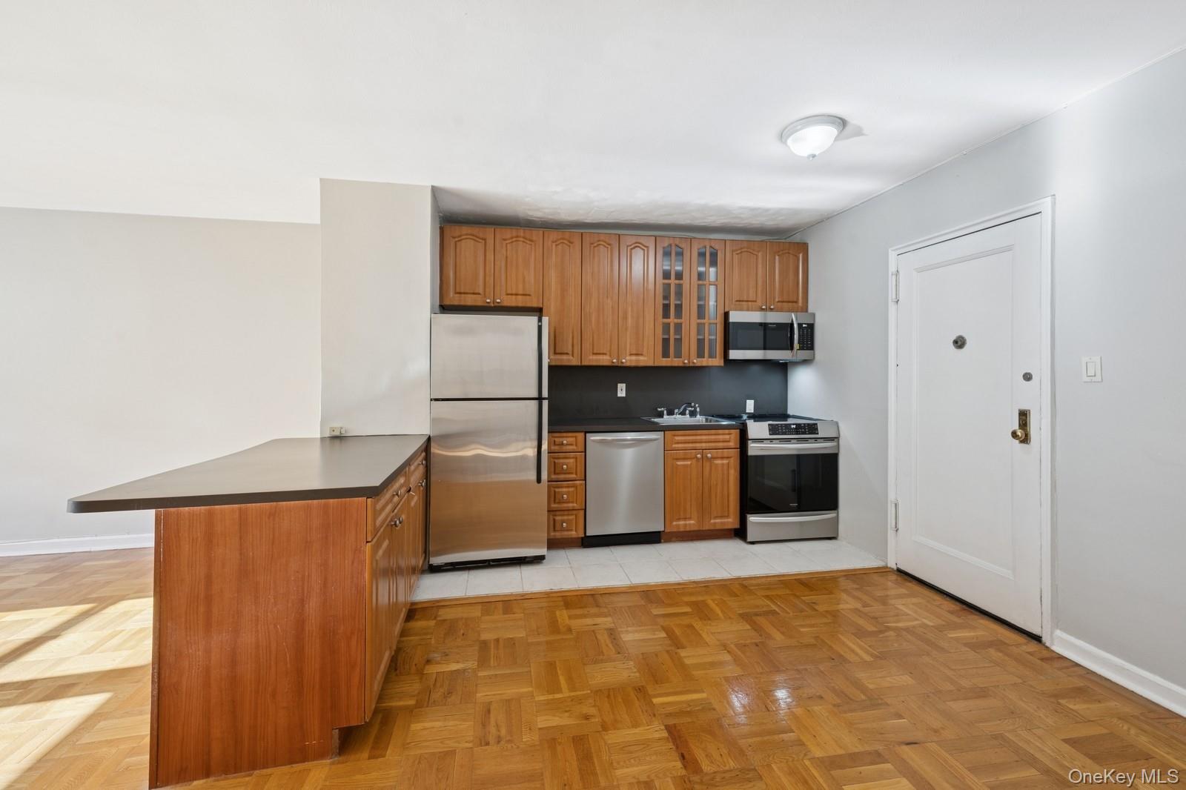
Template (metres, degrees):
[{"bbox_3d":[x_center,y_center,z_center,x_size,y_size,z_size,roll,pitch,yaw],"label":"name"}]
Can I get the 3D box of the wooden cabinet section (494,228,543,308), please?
[{"bbox_3d":[-0.604,-0.991,3.732,0.371,0.593,0.319,0,2,-10],"label":"wooden cabinet section"}]

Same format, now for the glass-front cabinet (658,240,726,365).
[{"bbox_3d":[0.773,-0.761,3.933,0.600,1.040,0.330,0,1,-9],"label":"glass-front cabinet"}]

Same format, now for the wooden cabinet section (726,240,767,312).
[{"bbox_3d":[1.267,-1.005,4.053,0.385,0.593,0.319,0,2,-10],"label":"wooden cabinet section"}]

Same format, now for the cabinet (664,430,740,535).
[{"bbox_3d":[0.789,0.666,3.798,0.600,0.820,0.600,0,1,-9],"label":"cabinet"}]

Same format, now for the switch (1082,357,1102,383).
[{"bbox_3d":[2.173,-0.112,2.007,0.012,0.115,0.071,0,1,-9],"label":"switch"}]

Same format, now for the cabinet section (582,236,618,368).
[{"bbox_3d":[0.032,-0.767,3.847,0.305,1.050,0.319,0,2,-10],"label":"cabinet section"}]

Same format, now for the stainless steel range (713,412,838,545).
[{"bbox_3d":[1.483,0.663,3.856,0.760,0.915,0.710,0,1,-9],"label":"stainless steel range"}]

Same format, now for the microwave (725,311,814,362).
[{"bbox_3d":[1.457,-0.494,4.006,0.760,0.400,0.410,0,1,-9],"label":"microwave"}]

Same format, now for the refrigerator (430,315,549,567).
[{"bbox_3d":[-0.737,0.298,3.419,0.750,1.665,0.760,0,1,-9],"label":"refrigerator"}]

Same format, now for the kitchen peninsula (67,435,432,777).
[{"bbox_3d":[-1.304,0.722,2.174,0.860,0.900,1.530,0,1,-13],"label":"kitchen peninsula"}]

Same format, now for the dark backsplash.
[{"bbox_3d":[0.701,-0.044,4.083,2.250,0.460,0.020,0,1,-9],"label":"dark backsplash"}]

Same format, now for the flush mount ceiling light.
[{"bbox_3d":[1.116,-1.271,2.352,0.292,0.142,0.292,0,1,-9],"label":"flush mount ceiling light"}]

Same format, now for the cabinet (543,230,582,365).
[{"bbox_3d":[-0.262,-0.758,3.763,0.300,1.040,0.330,0,1,-9],"label":"cabinet"}]

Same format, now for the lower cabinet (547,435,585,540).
[{"bbox_3d":[-0.237,0.669,3.630,0.300,0.820,0.600,0,1,-9],"label":"lower cabinet"}]

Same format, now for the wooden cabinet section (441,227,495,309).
[{"bbox_3d":[-0.981,-0.988,3.667,0.394,0.593,0.319,0,2,-10],"label":"wooden cabinet section"}]

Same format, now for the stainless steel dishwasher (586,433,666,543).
[{"bbox_3d":[0.197,0.693,3.701,0.600,0.860,0.610,0,1,-9],"label":"stainless steel dishwasher"}]

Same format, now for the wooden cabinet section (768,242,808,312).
[{"bbox_3d":[1.643,-1.008,4.117,0.378,0.593,0.319,0,2,-10],"label":"wooden cabinet section"}]

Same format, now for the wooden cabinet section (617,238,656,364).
[{"bbox_3d":[0.331,-0.769,3.898,0.302,1.050,0.319,0,2,-10],"label":"wooden cabinet section"}]

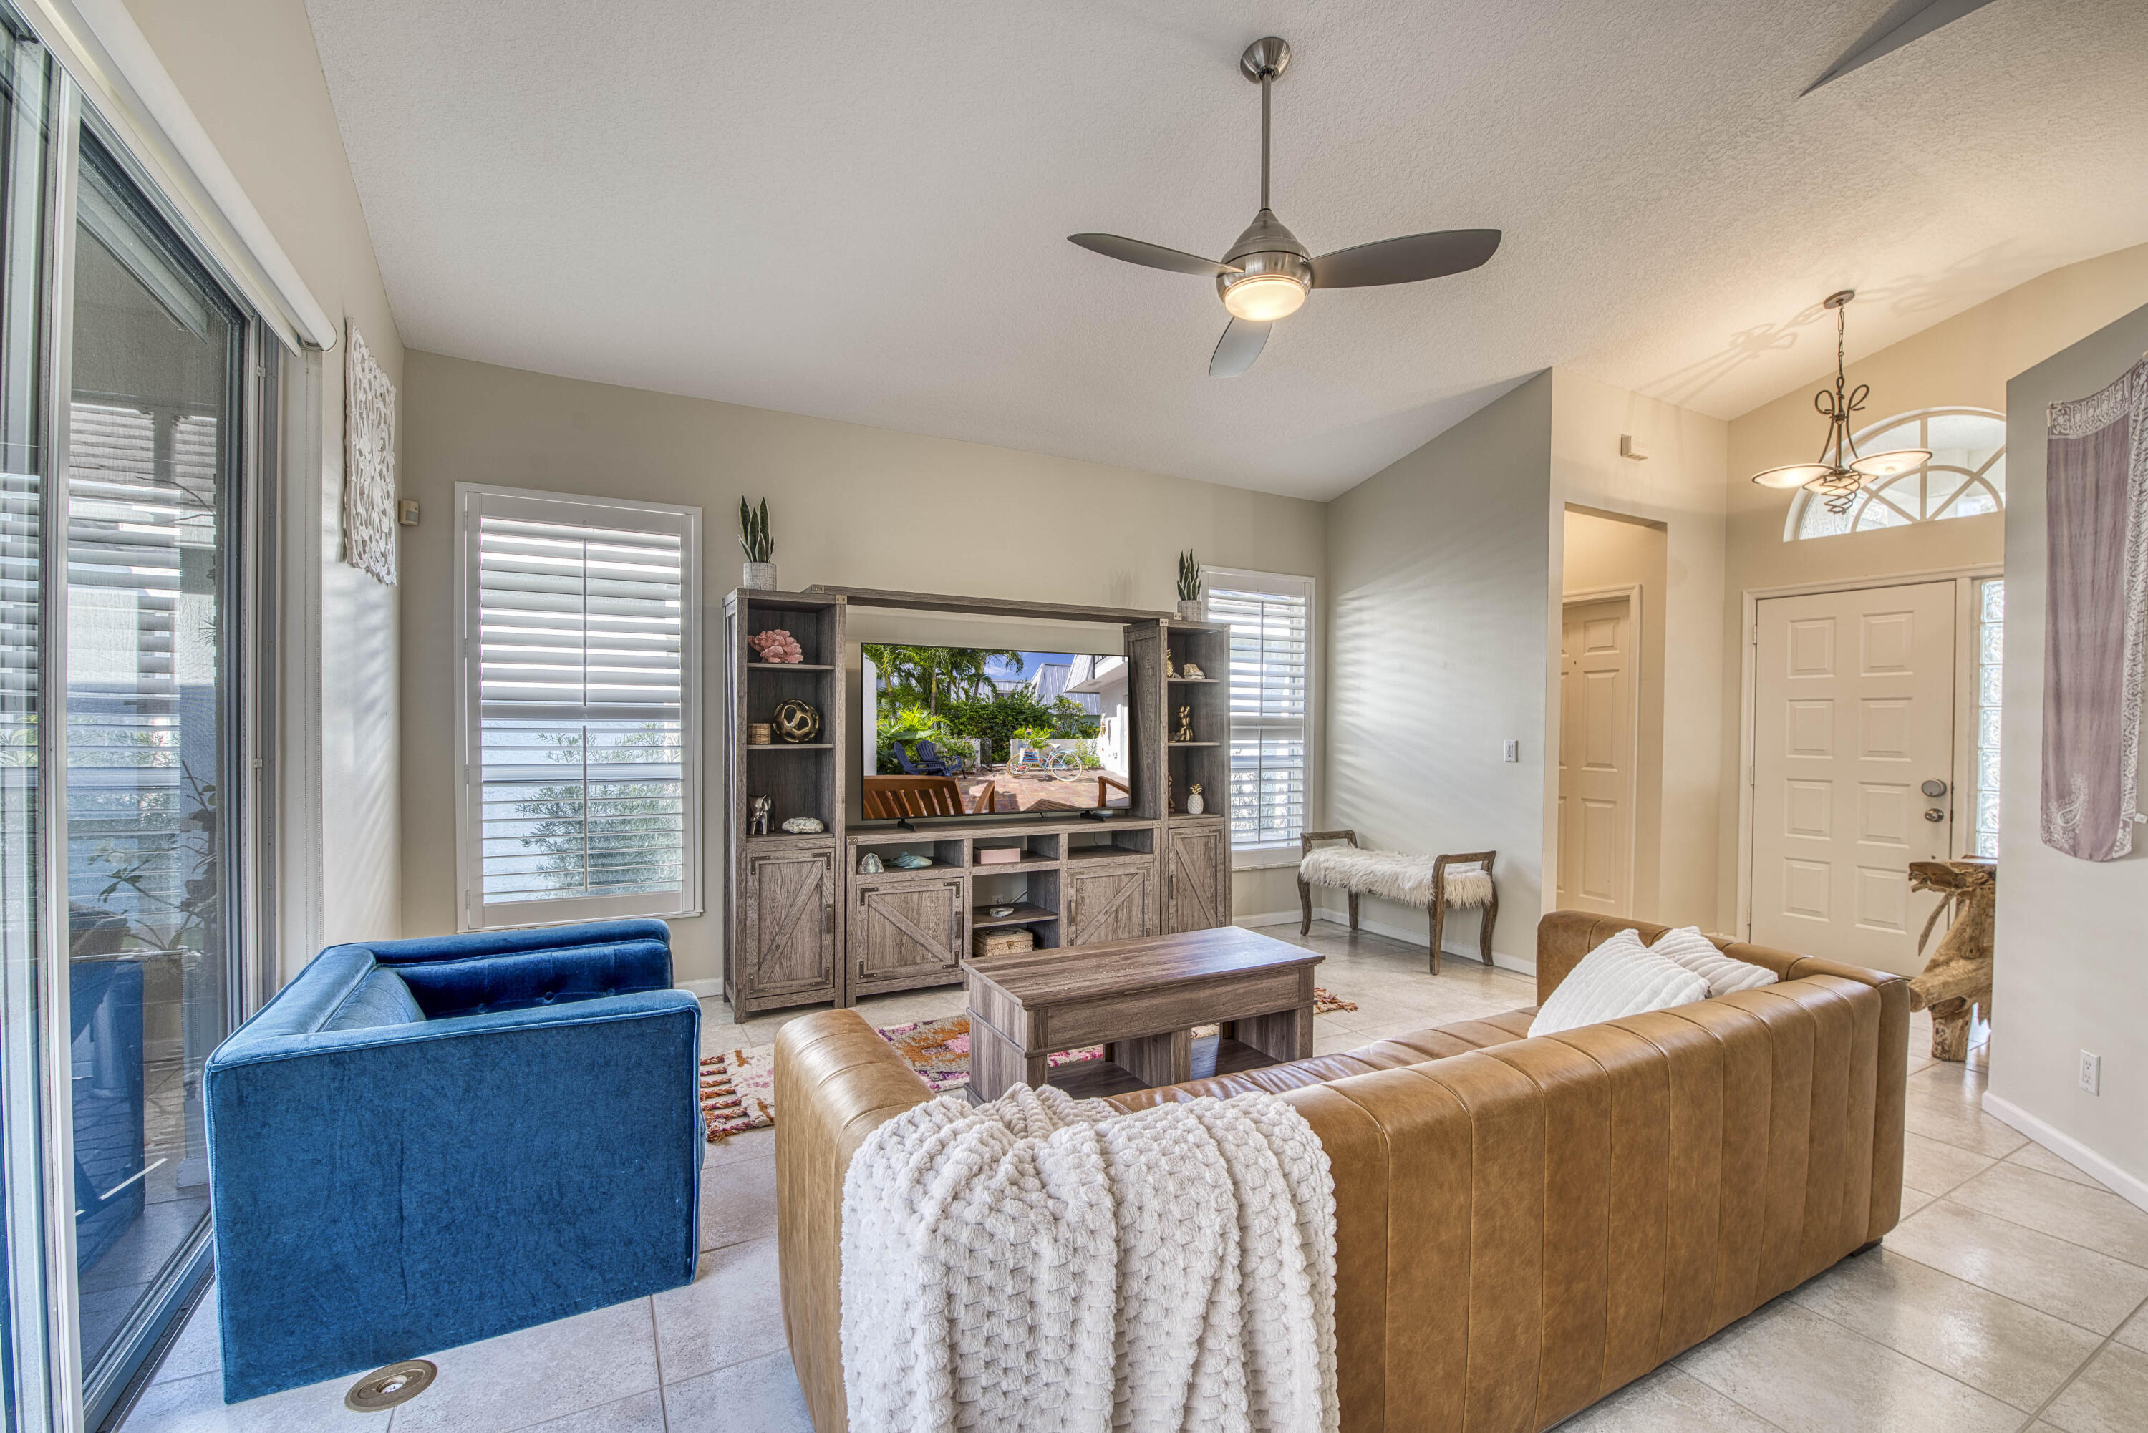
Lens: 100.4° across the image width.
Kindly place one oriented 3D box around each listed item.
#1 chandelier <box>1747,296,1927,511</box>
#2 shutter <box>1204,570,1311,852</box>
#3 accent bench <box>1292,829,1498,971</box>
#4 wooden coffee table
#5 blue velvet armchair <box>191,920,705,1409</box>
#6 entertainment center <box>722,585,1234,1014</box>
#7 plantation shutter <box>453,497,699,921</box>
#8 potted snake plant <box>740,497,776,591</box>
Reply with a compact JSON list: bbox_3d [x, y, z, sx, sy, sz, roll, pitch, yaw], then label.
[{"bbox_3d":[3.558,-1.438,4.170,0.620,1.030,0.640,1,0,-29],"label":"chandelier"},{"bbox_3d":[1.161,0.002,5.633,0.890,1.800,0.070,1,0,-29],"label":"shutter"},{"bbox_3d":[1.814,1.030,5.128,0.460,0.615,1.060,1,0,-29],"label":"accent bench"},{"bbox_3d":[0.249,1.082,3.102,1.190,0.480,0.520,1,0,-29],"label":"wooden coffee table"},{"bbox_3d":[-1.468,0.975,2.281,0.860,0.660,0.940,1,0,-29],"label":"blue velvet armchair"},{"bbox_3d":[-0.358,0.352,4.583,2.650,1.920,0.380,1,0,-29],"label":"entertainment center"},{"bbox_3d":[-2.086,-0.035,3.834,0.920,1.810,0.070,1,0,-29],"label":"plantation shutter"},{"bbox_3d":[-1.399,-0.743,3.963,0.140,0.440,0.140,1,0,-29],"label":"potted snake plant"}]

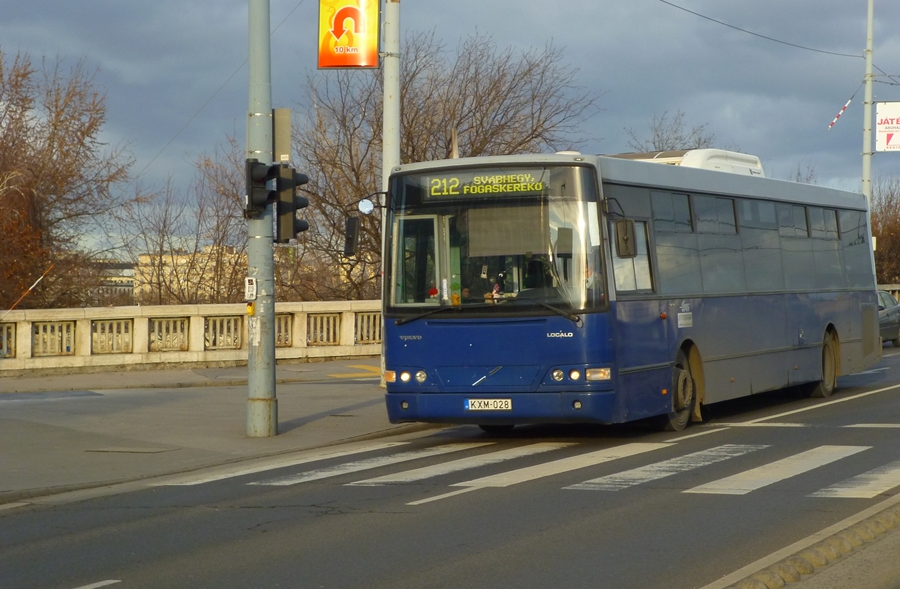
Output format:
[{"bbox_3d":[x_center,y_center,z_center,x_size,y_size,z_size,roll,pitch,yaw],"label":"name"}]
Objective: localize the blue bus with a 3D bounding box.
[{"bbox_3d":[2.880,-0.107,25.710,2.530,3.160,12.100,-2,0,25],"label":"blue bus"}]

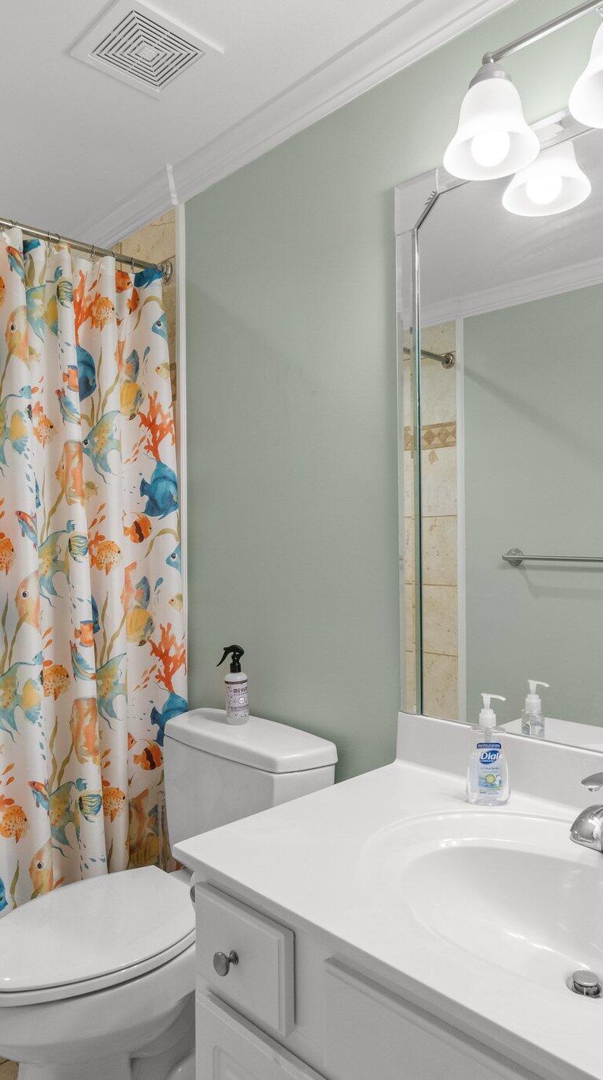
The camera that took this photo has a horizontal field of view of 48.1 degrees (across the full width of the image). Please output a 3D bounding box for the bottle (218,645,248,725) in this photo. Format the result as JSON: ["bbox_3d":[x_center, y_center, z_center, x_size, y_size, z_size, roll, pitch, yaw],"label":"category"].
[{"bbox_3d":[-0.173,0.367,1.716,0.078,0.198,0.056,0,0,-6],"label":"bottle"}]

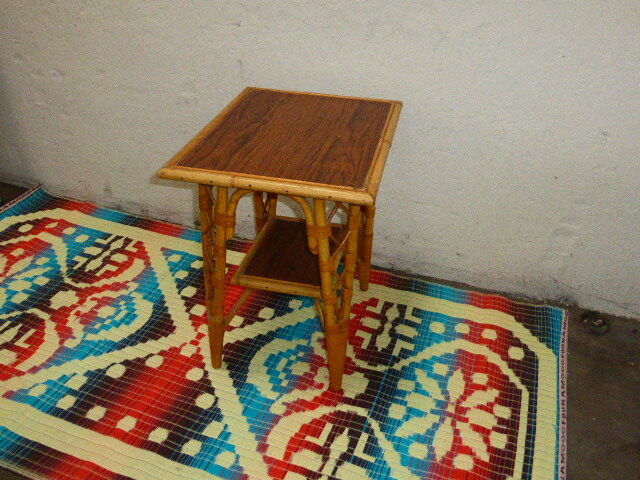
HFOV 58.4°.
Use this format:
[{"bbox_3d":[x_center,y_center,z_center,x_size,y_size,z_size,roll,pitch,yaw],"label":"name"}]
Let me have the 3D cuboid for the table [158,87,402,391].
[{"bbox_3d":[-0.056,-0.006,1.422,0.415,0.569,0.527,8,33,10],"label":"table"}]

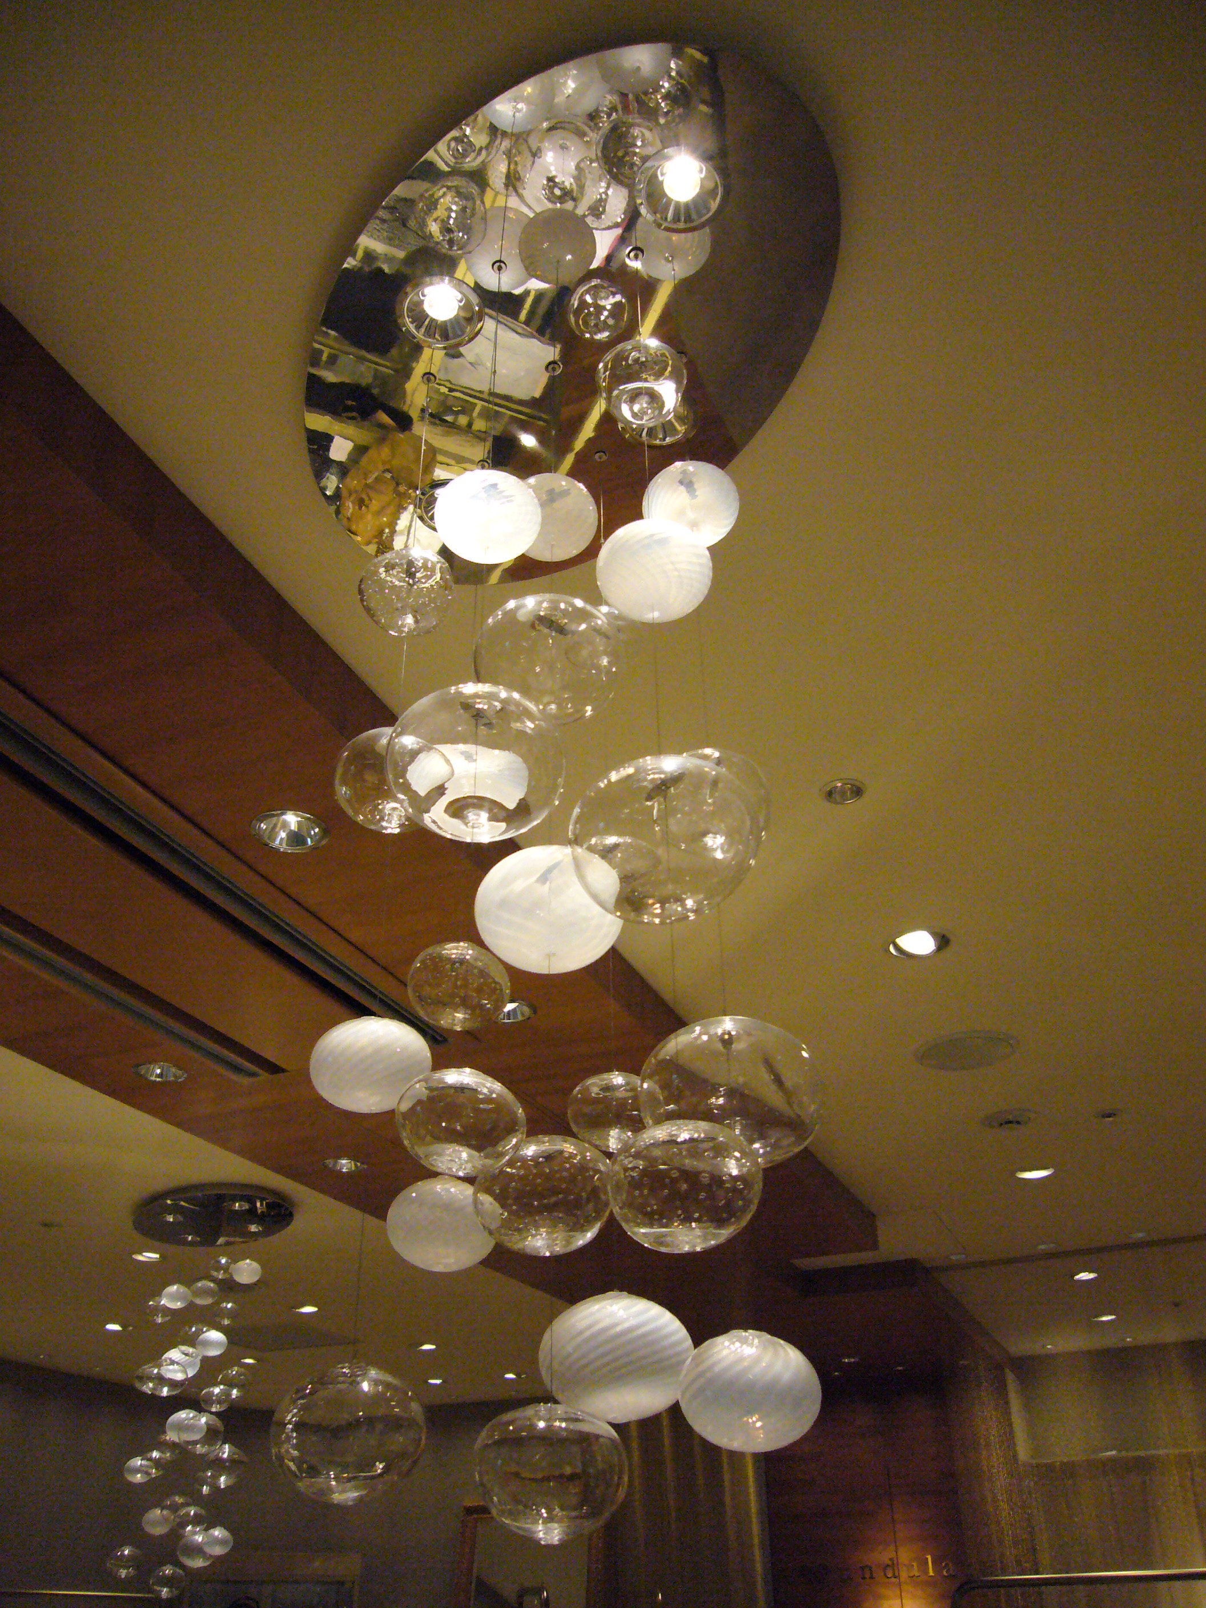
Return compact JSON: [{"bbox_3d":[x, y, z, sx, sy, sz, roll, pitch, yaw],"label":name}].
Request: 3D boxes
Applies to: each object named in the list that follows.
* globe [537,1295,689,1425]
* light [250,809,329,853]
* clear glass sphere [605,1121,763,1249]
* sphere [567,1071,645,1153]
[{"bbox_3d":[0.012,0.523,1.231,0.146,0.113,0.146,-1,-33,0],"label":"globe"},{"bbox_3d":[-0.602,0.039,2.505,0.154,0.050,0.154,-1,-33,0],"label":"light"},{"bbox_3d":[0.073,0.338,1.156,0.135,0.111,0.135,-1,-33,0],"label":"clear glass sphere"},{"bbox_3d":[0.016,0.374,1.577,0.116,0.093,0.116,-1,-33,0],"label":"sphere"}]

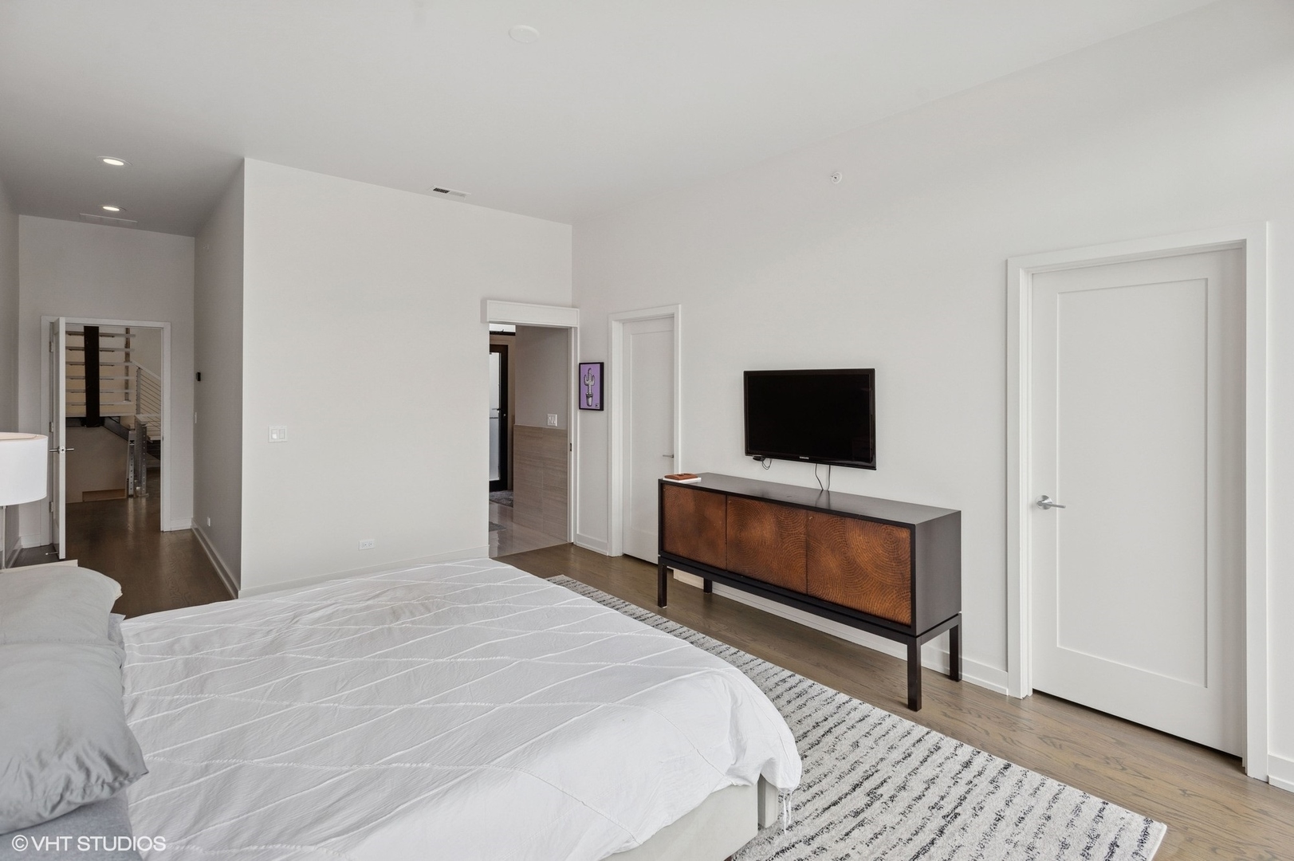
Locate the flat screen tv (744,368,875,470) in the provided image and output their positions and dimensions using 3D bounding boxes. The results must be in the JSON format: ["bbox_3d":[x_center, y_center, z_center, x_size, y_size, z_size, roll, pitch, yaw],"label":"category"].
[{"bbox_3d":[0.950,-0.085,3.744,0.070,0.560,0.930,-3,5,-40],"label":"flat screen tv"}]

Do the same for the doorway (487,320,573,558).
[{"bbox_3d":[-1.060,0.079,5.575,0.840,2.040,0.150,-3,5,-40],"label":"doorway"}]

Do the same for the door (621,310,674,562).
[{"bbox_3d":[0.025,0.098,5.111,0.060,2.050,0.740,-3,5,-40],"label":"door"}]

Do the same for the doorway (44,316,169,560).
[{"bbox_3d":[-5.237,0.004,5.974,0.960,2.140,0.200,-3,5,-40],"label":"doorway"}]

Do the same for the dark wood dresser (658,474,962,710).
[{"bbox_3d":[0.842,0.812,3.632,0.460,0.868,1.775,-3,5,-40],"label":"dark wood dresser"}]

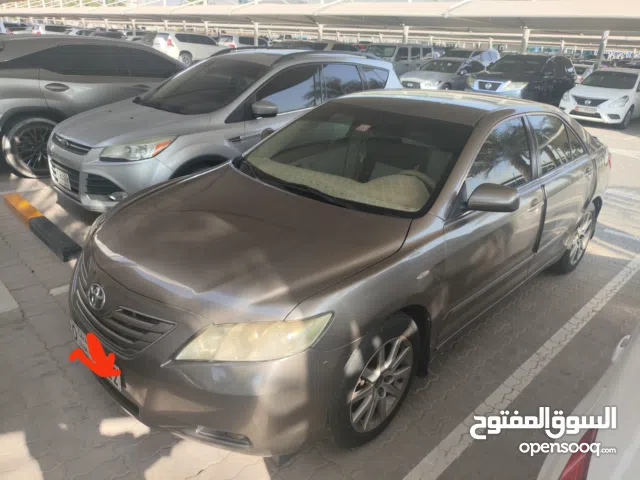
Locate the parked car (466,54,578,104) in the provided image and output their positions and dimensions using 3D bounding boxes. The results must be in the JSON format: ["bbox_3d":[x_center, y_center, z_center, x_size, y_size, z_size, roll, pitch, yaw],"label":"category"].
[{"bbox_3d":[6.647,-5.237,14.812,1.960,1.780,5.000,24,31,39],"label":"parked car"}]

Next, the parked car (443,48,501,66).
[{"bbox_3d":[6.606,-7.889,20.621,4.700,1.800,1.870,-19,33,-41],"label":"parked car"}]

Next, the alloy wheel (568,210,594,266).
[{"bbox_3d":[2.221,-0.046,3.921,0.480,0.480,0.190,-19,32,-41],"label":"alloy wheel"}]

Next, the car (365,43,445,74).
[{"bbox_3d":[2.897,-7.260,18.786,1.880,1.840,4.700,24,31,39],"label":"car"}]

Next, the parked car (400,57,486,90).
[{"bbox_3d":[4.812,-5.967,16.548,4.750,1.450,1.830,-19,32,-41],"label":"parked car"}]

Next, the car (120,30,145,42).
[{"bbox_3d":[-16.689,-19.437,43.612,1.880,1.800,4.700,24,31,39],"label":"car"}]

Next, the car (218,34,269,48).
[{"bbox_3d":[-4.709,-14.080,33.123,1.900,1.840,4.750,24,31,39],"label":"car"}]

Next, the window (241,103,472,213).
[{"bbox_3d":[0.169,-0.560,2.651,1.440,0.110,0.840,25,61,40],"label":"window"}]

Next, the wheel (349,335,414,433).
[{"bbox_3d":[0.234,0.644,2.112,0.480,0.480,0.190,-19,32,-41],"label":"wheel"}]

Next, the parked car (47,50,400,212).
[{"bbox_3d":[-0.805,-1.475,5.452,1.870,1.680,4.520,22,30,36],"label":"parked car"}]

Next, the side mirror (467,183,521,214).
[{"bbox_3d":[0.834,-0.198,2.121,0.140,0.150,0.220,-19,32,-41],"label":"side mirror"}]

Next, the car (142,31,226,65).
[{"bbox_3d":[-7.391,-11.349,26.458,4.800,1.860,1.880,-19,33,-41],"label":"car"}]

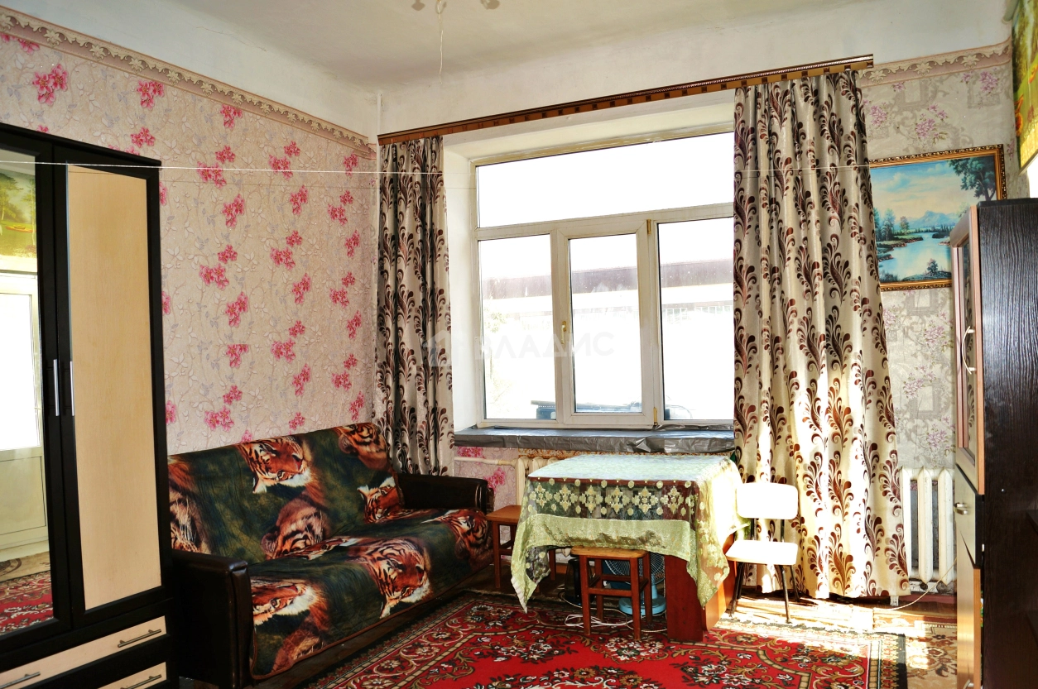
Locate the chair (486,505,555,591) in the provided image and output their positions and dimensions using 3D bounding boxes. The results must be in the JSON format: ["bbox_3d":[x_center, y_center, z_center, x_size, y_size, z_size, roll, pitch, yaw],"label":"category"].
[{"bbox_3d":[0.043,1.206,4.591,0.350,0.415,0.340,-2,1,24],"label":"chair"}]

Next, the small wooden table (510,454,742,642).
[{"bbox_3d":[0.611,1.023,4.134,0.940,0.750,0.800,-2,1,24],"label":"small wooden table"}]

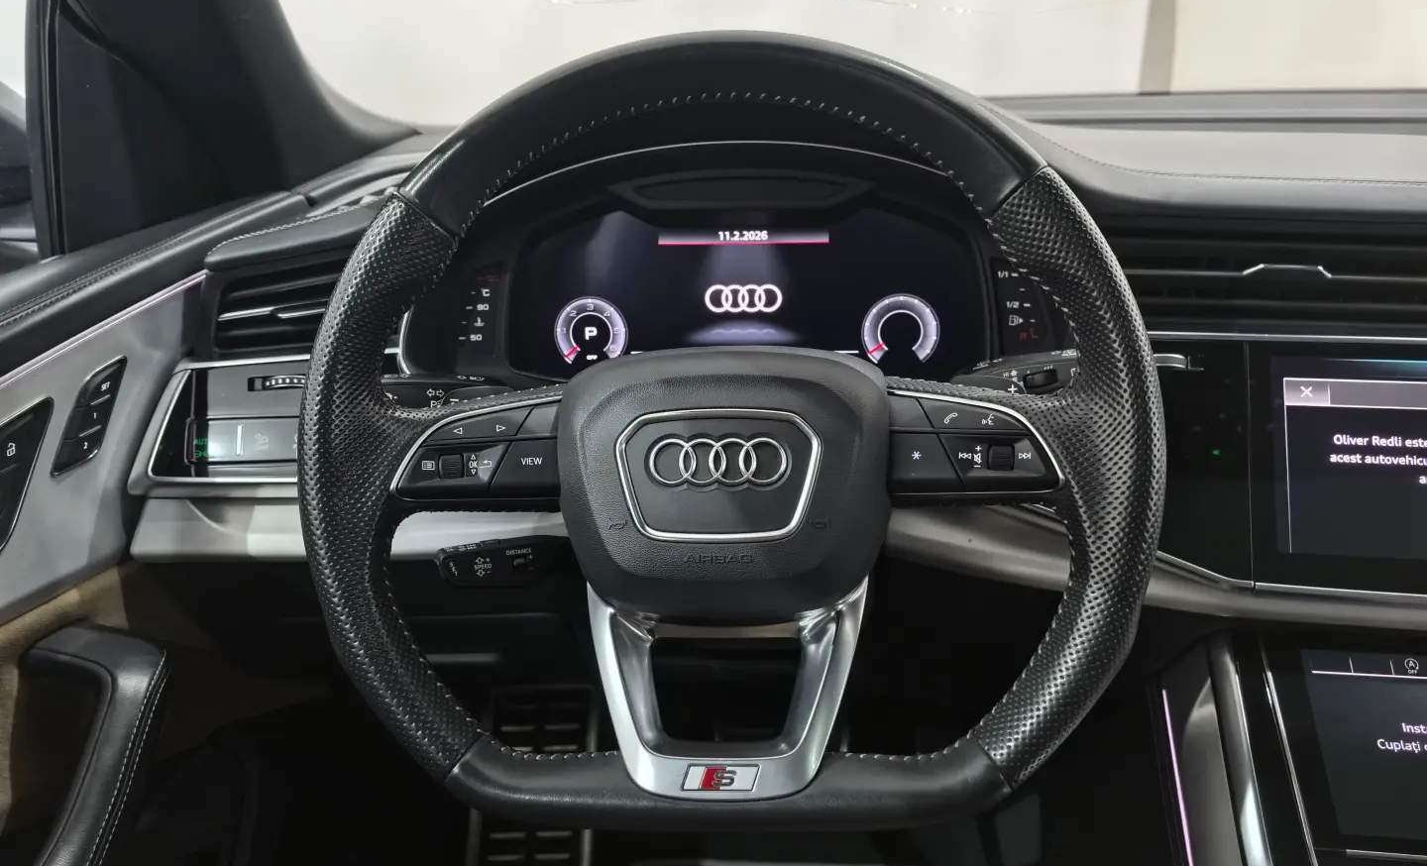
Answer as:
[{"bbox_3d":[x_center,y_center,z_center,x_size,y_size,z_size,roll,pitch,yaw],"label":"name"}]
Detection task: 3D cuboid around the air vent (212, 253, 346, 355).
[{"bbox_3d":[-0.266,-0.083,0.715,0.115,0.064,0.040,-2,15,-7],"label":"air vent"}]

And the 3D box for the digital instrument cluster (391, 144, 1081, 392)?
[{"bbox_3d":[0.012,-0.104,0.700,0.405,0.145,0.100,1,12,3],"label":"digital instrument cluster"}]

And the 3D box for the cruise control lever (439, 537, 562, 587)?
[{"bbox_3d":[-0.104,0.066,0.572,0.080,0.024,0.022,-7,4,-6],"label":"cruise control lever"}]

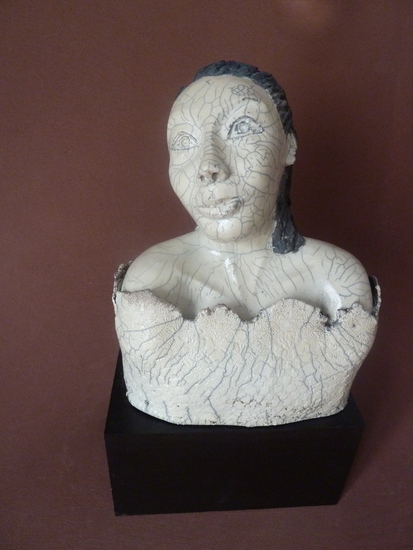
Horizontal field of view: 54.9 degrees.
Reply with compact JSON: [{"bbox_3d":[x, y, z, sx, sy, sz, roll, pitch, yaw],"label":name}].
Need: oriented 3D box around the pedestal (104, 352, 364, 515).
[{"bbox_3d":[0.033,0.240,0.658,0.350,0.188,0.189,0,30,-5],"label":"pedestal"}]

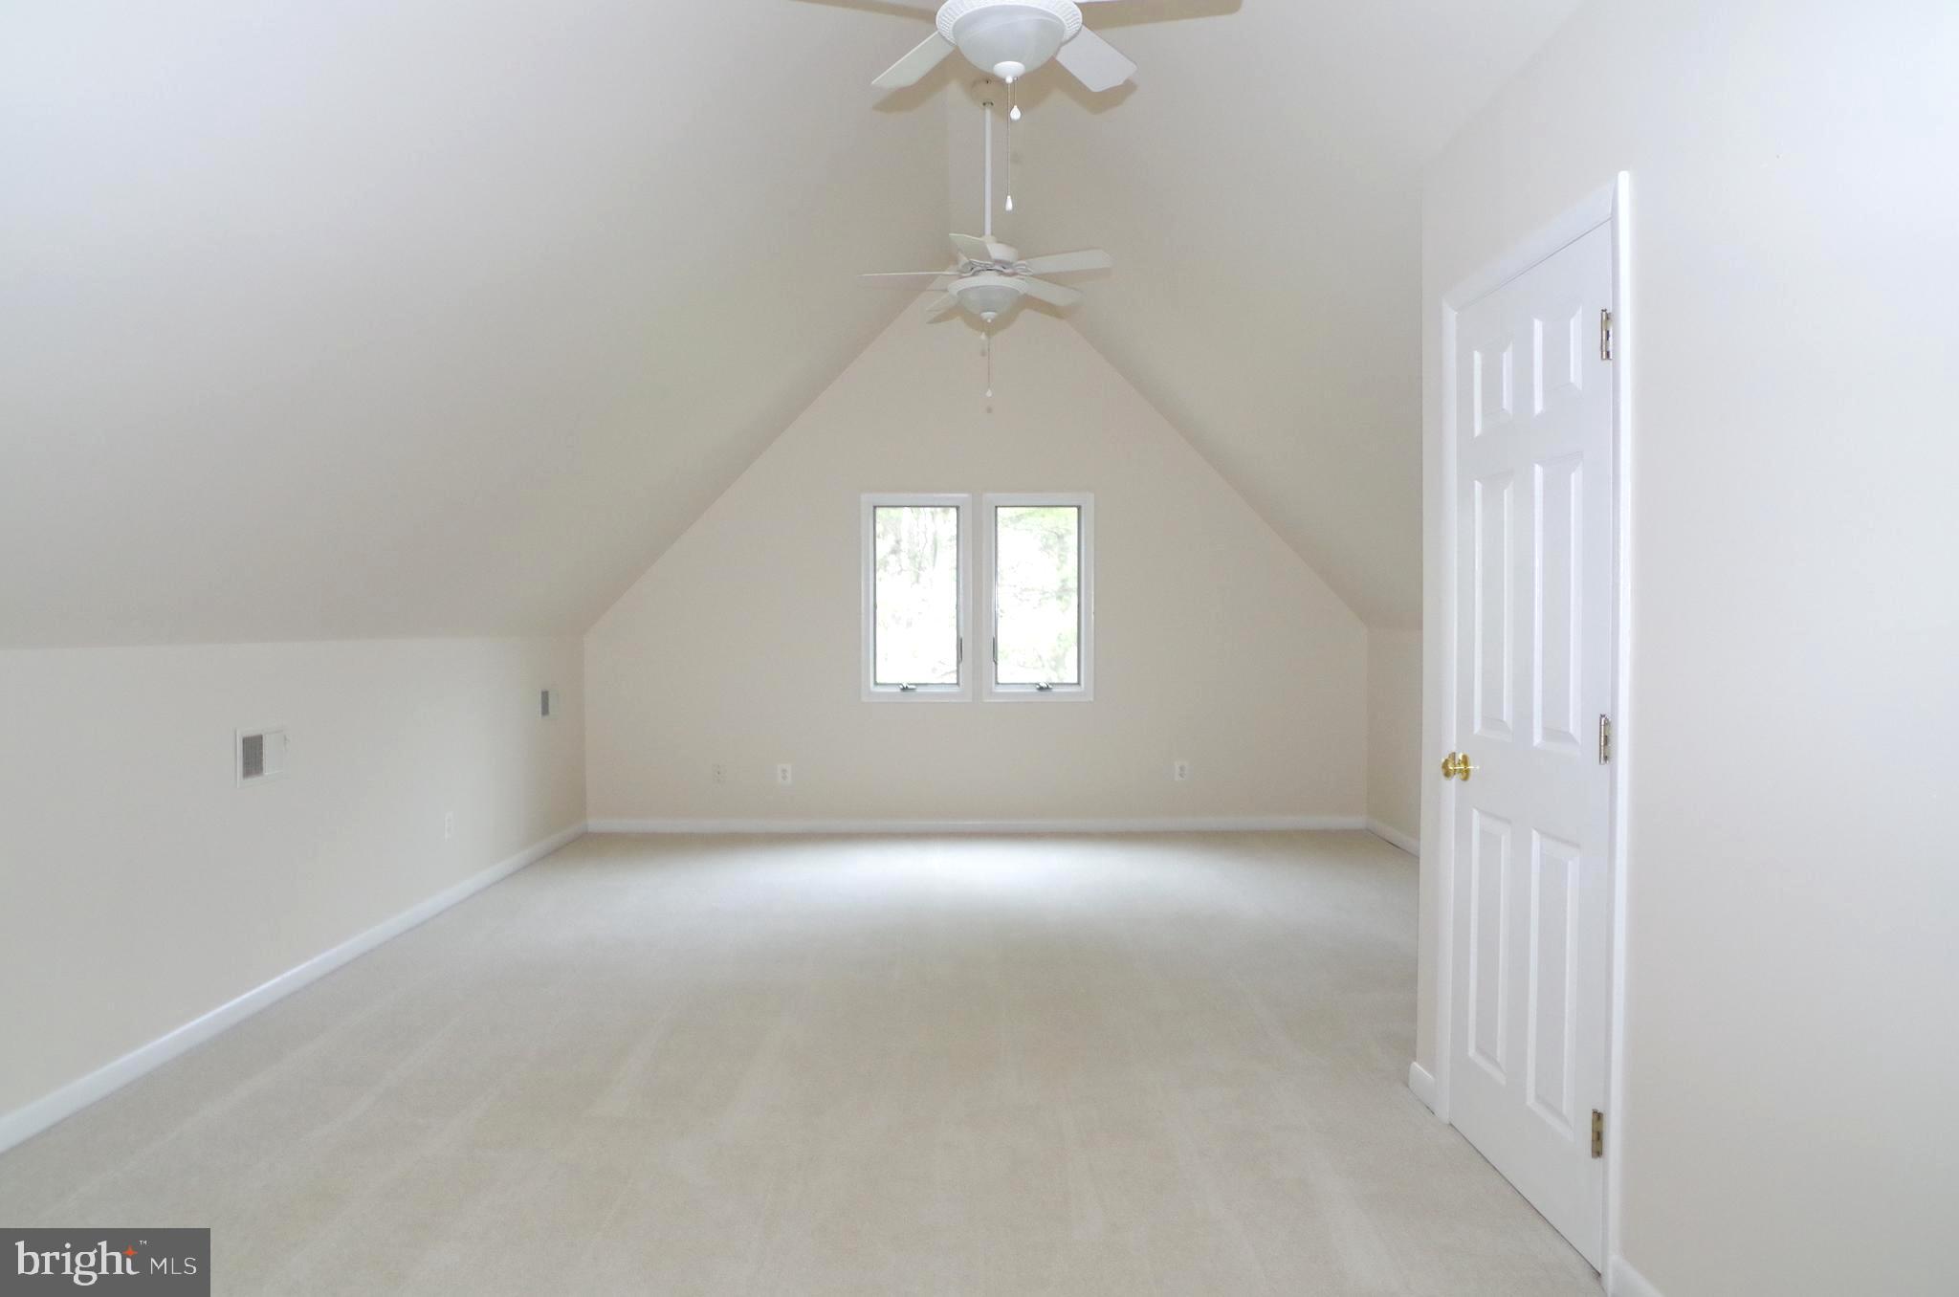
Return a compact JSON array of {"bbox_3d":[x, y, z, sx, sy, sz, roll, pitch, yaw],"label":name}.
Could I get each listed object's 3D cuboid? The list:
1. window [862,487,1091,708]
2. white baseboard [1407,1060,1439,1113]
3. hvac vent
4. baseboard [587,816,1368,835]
[{"bbox_3d":[-0.009,-0.308,7.009,1.420,1.280,0.080,0,1,-1],"label":"window"},{"bbox_3d":[1.186,1.164,3.041,0.018,0.087,0.180,0,1,-1],"label":"white baseboard"},{"bbox_3d":[-2.381,0.356,3.786,0.020,0.183,0.280,0,1,-1],"label":"hvac vent"},{"bbox_3d":[-0.011,1.083,7.026,4.808,0.092,0.018,0,1,-1],"label":"baseboard"}]

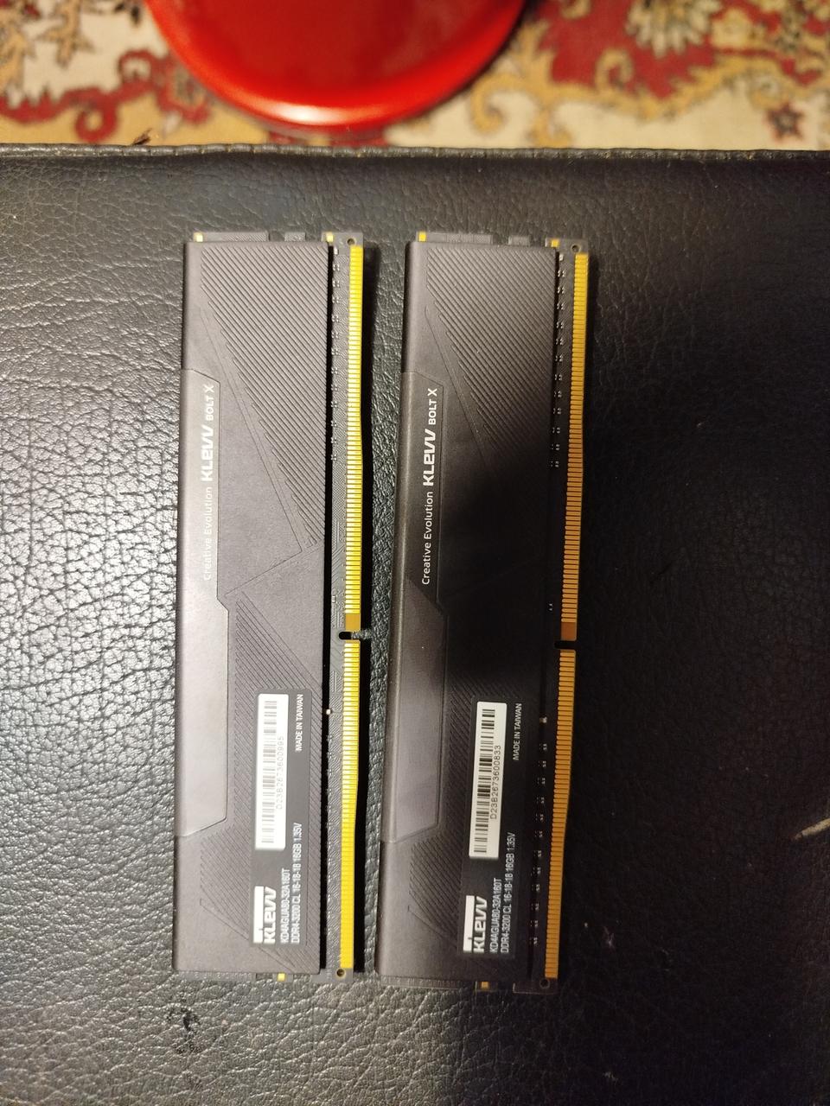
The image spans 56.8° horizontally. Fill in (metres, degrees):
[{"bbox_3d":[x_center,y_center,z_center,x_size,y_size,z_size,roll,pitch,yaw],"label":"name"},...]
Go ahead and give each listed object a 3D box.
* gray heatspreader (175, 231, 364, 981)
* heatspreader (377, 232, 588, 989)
[{"bbox_3d":[-0.026,0.009,0.137,0.032,0.007,0.133,1,89,2],"label":"gray heatspreader"},{"bbox_3d":[0.012,0.010,0.136,0.032,0.007,0.133,3,89,1],"label":"heatspreader"}]

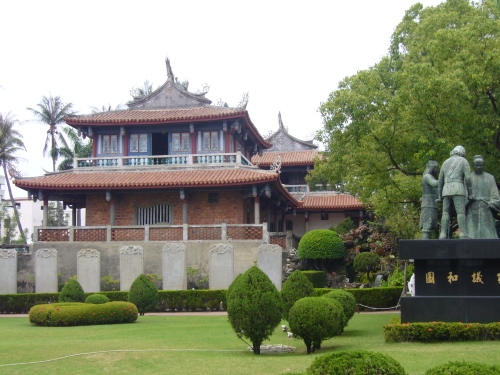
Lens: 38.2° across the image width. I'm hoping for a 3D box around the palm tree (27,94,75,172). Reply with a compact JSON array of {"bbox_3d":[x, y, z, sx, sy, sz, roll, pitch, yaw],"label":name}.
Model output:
[{"bbox_3d":[-18.422,0.738,65.463,4.600,18.812,4.600,0,-7,0],"label":"palm tree"}]

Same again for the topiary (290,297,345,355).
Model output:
[{"bbox_3d":[1.484,3.078,16.036,1.275,1.279,1.275,0,-7,0],"label":"topiary"}]

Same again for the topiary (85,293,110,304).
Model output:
[{"bbox_3d":[-6.581,5.156,31.093,1.082,1.087,1.082,0,-7,0],"label":"topiary"}]

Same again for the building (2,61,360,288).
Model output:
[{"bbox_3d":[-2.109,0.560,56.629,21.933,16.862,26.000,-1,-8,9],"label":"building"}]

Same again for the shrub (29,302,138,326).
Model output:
[{"bbox_3d":[-6.482,4.868,27.803,4.100,0.800,3.200,0,-7,0],"label":"shrub"}]

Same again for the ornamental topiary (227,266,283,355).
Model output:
[{"bbox_3d":[0.112,2.731,15.980,1.244,1.954,1.244,0,-7,0],"label":"ornamental topiary"}]

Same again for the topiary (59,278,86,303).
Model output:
[{"bbox_3d":[-8.753,5.390,35.399,1.275,1.746,1.275,0,-7,0],"label":"topiary"}]

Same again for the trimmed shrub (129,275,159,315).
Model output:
[{"bbox_3d":[-5.144,5.206,34.919,1.449,1.985,1.449,0,-7,0],"label":"trimmed shrub"}]

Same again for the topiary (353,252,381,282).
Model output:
[{"bbox_3d":[6.673,4.582,41.255,1.594,1.732,1.594,0,-7,0],"label":"topiary"}]

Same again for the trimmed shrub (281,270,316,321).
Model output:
[{"bbox_3d":[1.664,3.875,24.907,1.267,2.012,1.267,0,-7,0],"label":"trimmed shrub"}]

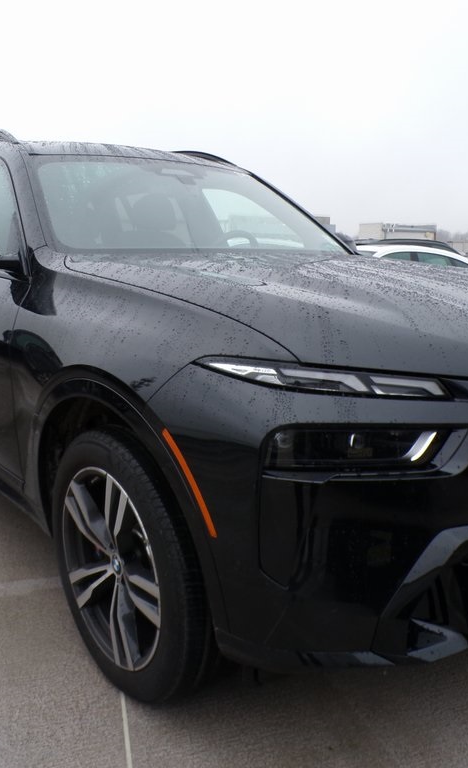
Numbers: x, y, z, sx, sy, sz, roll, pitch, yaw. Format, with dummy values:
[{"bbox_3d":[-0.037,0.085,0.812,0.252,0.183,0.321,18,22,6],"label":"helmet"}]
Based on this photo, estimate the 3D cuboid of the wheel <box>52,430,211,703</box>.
[{"bbox_3d":[-0.266,0.521,2.150,0.285,0.780,0.780,-8,14,-37],"label":"wheel"}]

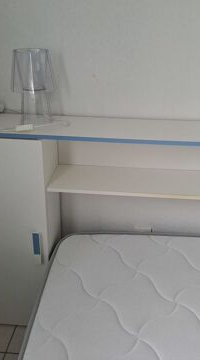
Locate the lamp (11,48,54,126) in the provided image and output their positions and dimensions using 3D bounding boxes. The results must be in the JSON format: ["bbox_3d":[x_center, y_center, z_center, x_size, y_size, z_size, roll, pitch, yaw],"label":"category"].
[{"bbox_3d":[-0.244,-0.342,1.292,0.160,0.270,0.160,2,24,4],"label":"lamp"}]

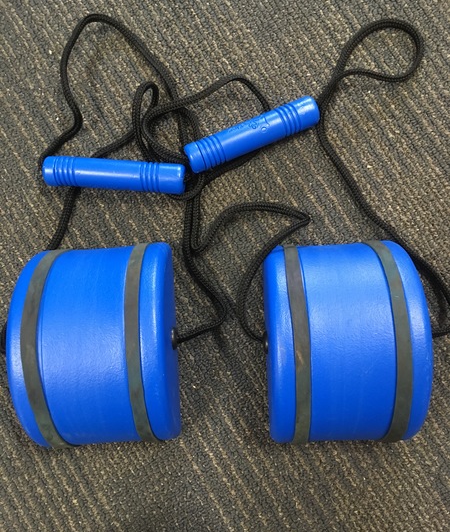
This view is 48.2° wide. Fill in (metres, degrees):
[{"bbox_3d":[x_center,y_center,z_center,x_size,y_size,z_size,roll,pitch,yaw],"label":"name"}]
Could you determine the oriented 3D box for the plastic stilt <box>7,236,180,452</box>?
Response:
[{"bbox_3d":[-0.100,0.061,0.387,0.114,0.074,0.160,-4,84,1],"label":"plastic stilt"}]

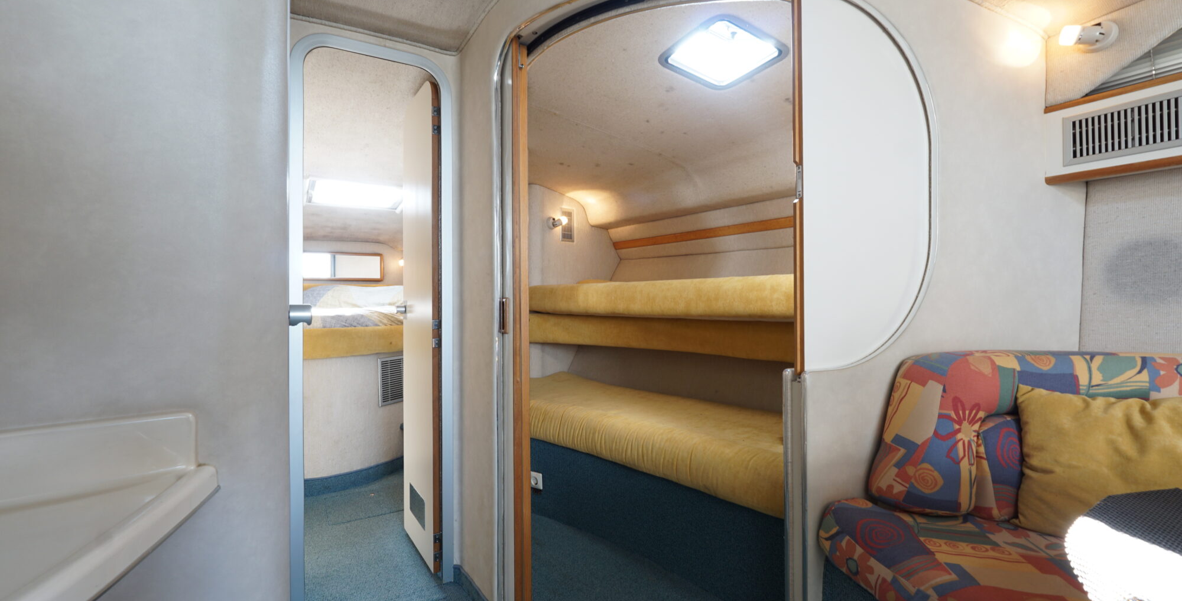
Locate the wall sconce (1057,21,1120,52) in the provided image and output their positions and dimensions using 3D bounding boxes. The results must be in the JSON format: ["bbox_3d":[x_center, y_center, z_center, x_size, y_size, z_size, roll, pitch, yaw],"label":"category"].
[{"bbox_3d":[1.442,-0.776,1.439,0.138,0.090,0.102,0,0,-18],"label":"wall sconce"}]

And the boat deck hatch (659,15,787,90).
[{"bbox_3d":[0.511,-0.965,1.924,0.385,0.050,0.388,8,-6,-31],"label":"boat deck hatch"}]

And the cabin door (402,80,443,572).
[{"bbox_3d":[-0.699,0.095,2.033,0.035,1.850,0.450,0,0,-34],"label":"cabin door"}]

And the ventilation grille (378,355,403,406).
[{"bbox_3d":[-1.177,0.480,2.946,0.020,0.273,0.210,0,0,27],"label":"ventilation grille"}]

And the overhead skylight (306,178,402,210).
[{"bbox_3d":[-1.626,-0.750,3.472,0.645,0.060,0.615,0,-8,-32],"label":"overhead skylight"}]

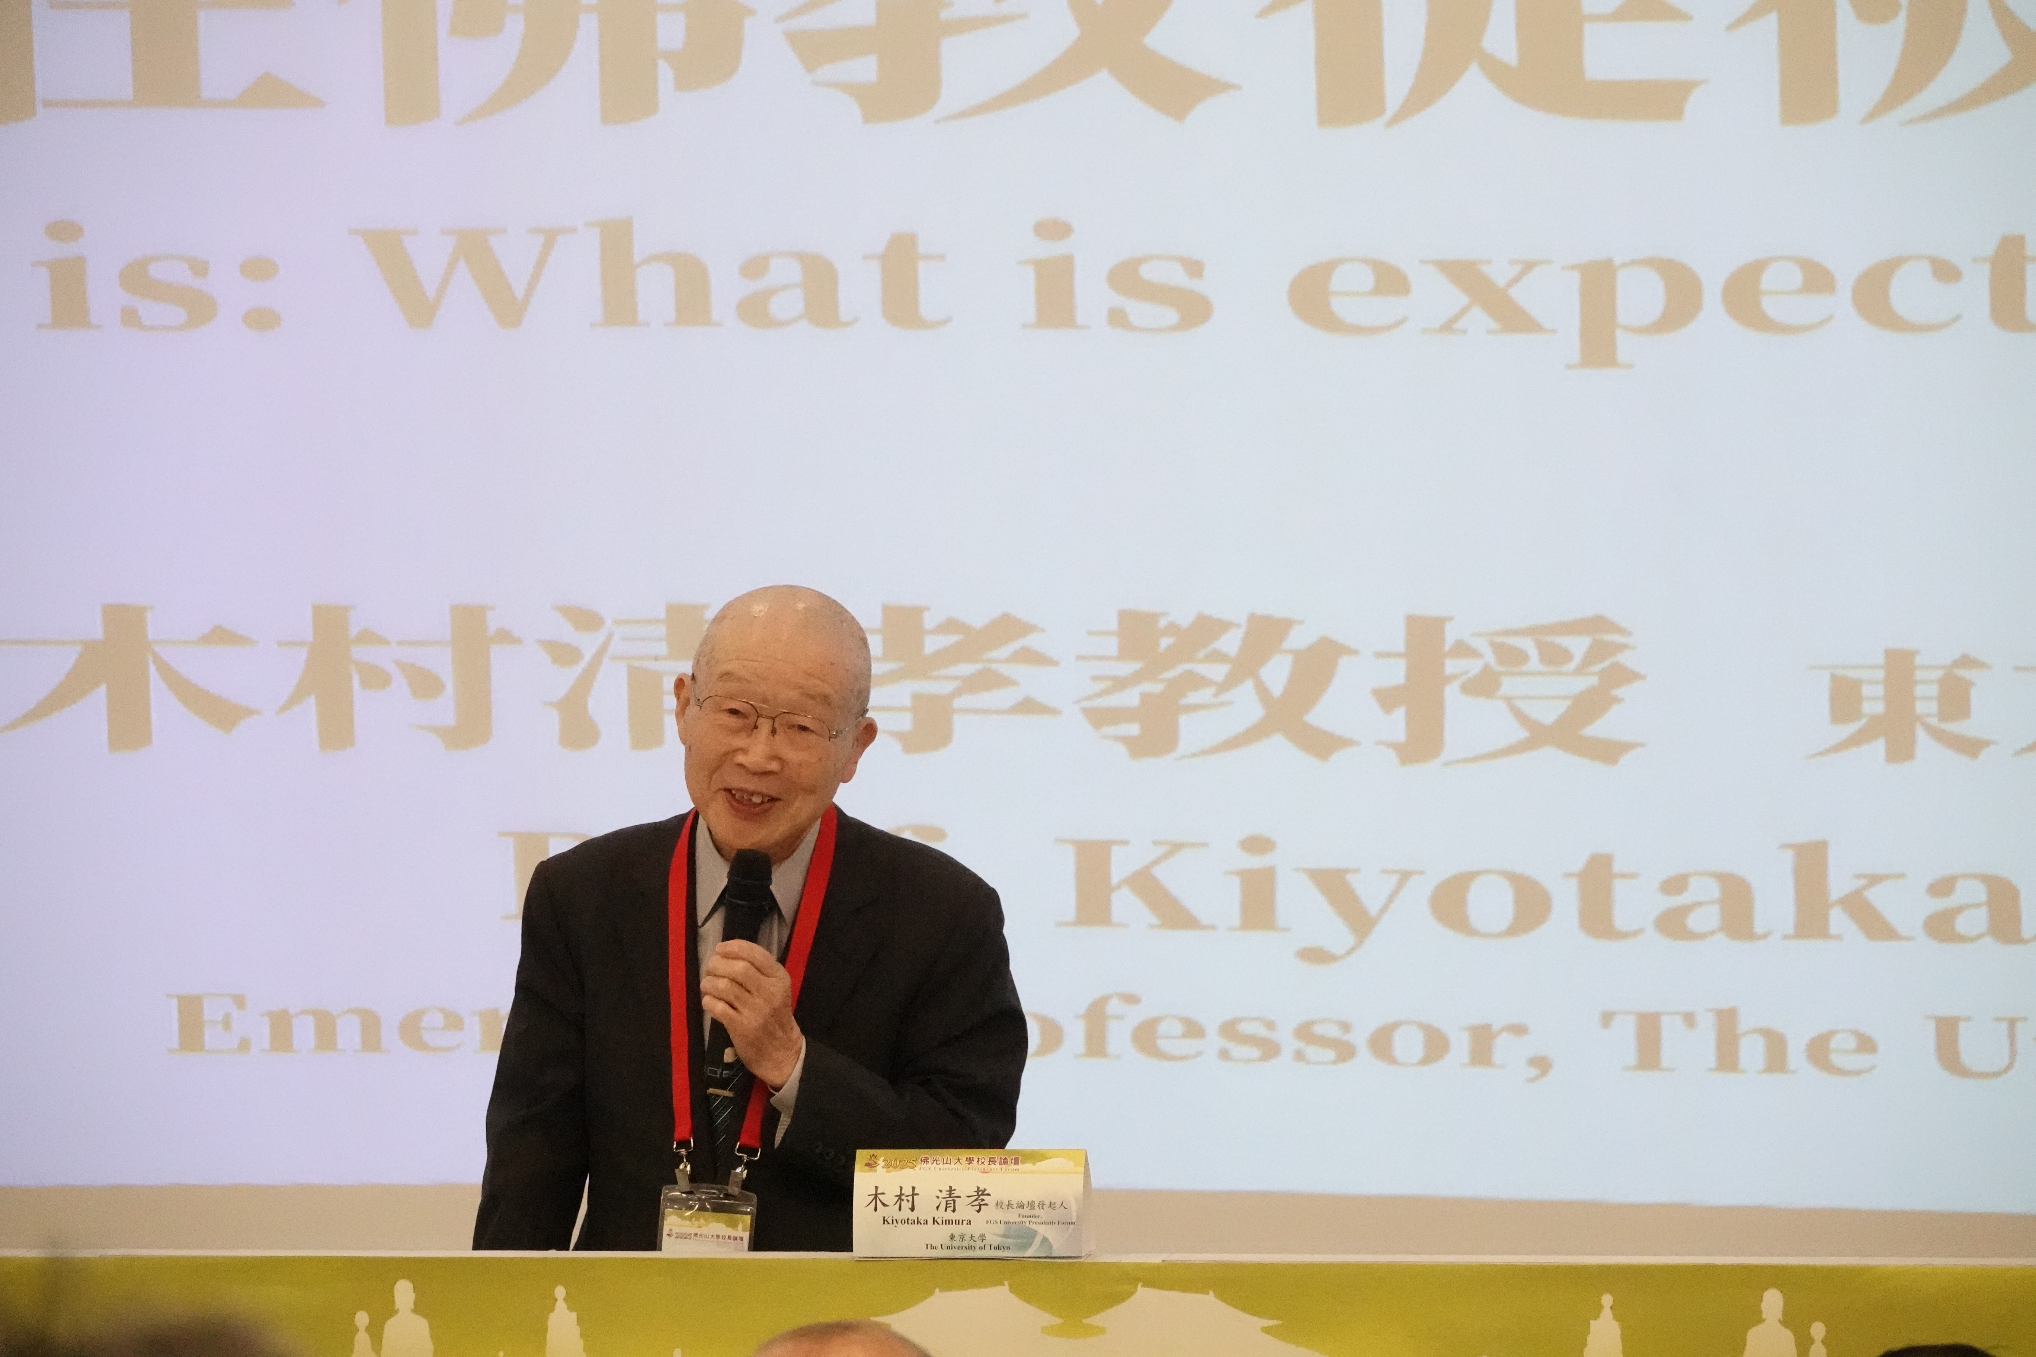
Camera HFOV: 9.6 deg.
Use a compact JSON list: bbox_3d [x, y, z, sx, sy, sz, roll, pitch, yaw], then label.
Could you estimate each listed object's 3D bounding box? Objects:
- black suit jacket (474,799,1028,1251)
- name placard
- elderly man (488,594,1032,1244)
[{"bbox_3d":[-0.253,0.465,11.400,0.530,0.700,0.370,0,-2,9],"label":"black suit jacket"},{"bbox_3d":[-0.041,0.474,10.950,0.208,0.098,0.075,0,-2,6],"label":"name placard"},{"bbox_3d":[-0.255,0.620,11.400,0.530,1.430,0.450,0,-2,9],"label":"elderly man"}]

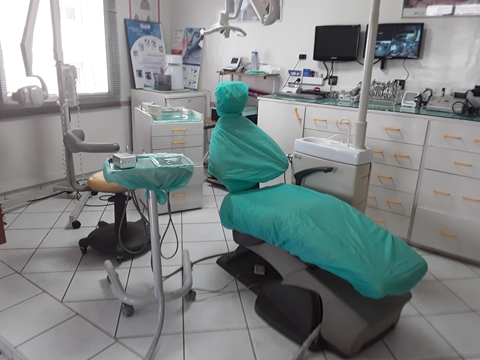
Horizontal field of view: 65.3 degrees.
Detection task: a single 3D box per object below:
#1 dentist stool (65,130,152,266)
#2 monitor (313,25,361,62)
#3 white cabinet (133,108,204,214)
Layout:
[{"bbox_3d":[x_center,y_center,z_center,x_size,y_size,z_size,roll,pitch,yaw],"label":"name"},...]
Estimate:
[{"bbox_3d":[-0.883,0.085,2.635,0.645,0.806,0.600,-1,18,-10],"label":"dentist stool"},{"bbox_3d":[0.897,-1.252,3.448,0.433,0.306,0.060,16,22,36],"label":"monitor"},{"bbox_3d":[-0.664,-0.207,3.488,0.448,0.864,0.587,-7,20,-28],"label":"white cabinet"}]

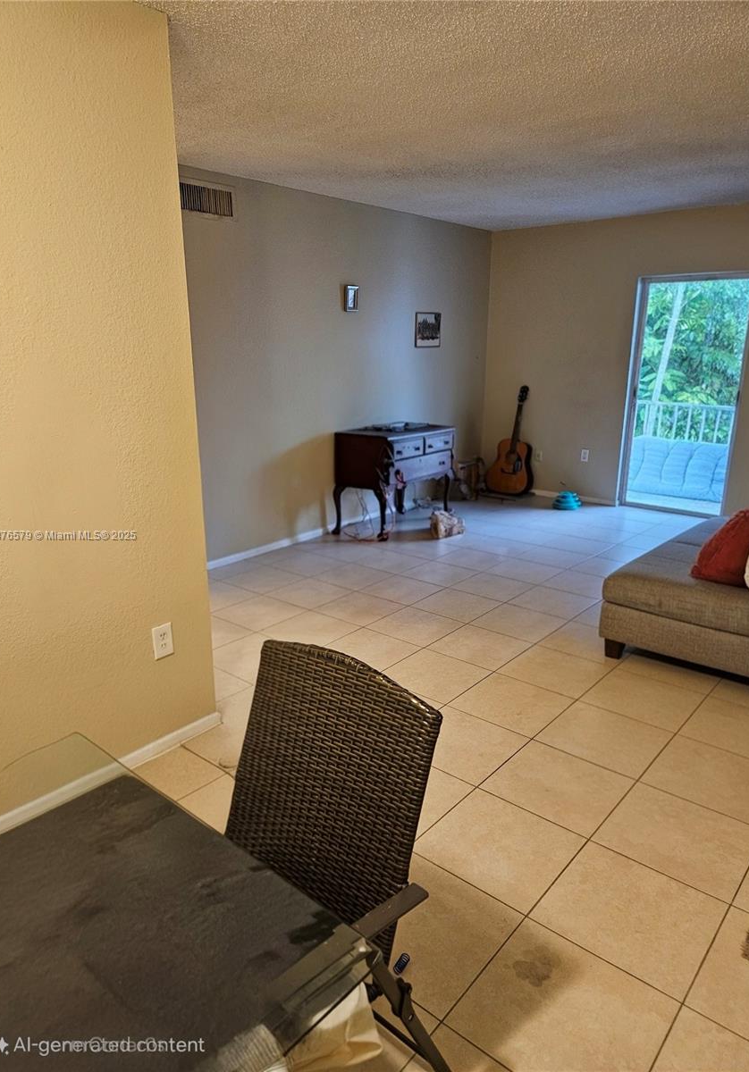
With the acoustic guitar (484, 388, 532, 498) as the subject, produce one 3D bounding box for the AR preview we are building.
[{"bbox_3d":[1.342,-0.897,6.710,0.410,1.050,0.120,6,-5,38],"label":"acoustic guitar"}]

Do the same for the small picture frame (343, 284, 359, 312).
[{"bbox_3d":[-0.163,-1.778,5.335,0.025,0.180,0.135,13,20,38],"label":"small picture frame"}]

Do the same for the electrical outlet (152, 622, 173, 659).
[{"bbox_3d":[-0.753,0.377,2.551,0.009,0.120,0.076,13,20,38],"label":"electrical outlet"}]

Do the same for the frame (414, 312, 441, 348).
[{"bbox_3d":[0.474,-1.771,6.125,0.020,0.280,0.357,13,20,38],"label":"frame"}]

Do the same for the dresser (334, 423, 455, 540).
[{"bbox_3d":[0.160,-0.456,5.712,0.490,0.780,0.860,13,20,38],"label":"dresser"}]

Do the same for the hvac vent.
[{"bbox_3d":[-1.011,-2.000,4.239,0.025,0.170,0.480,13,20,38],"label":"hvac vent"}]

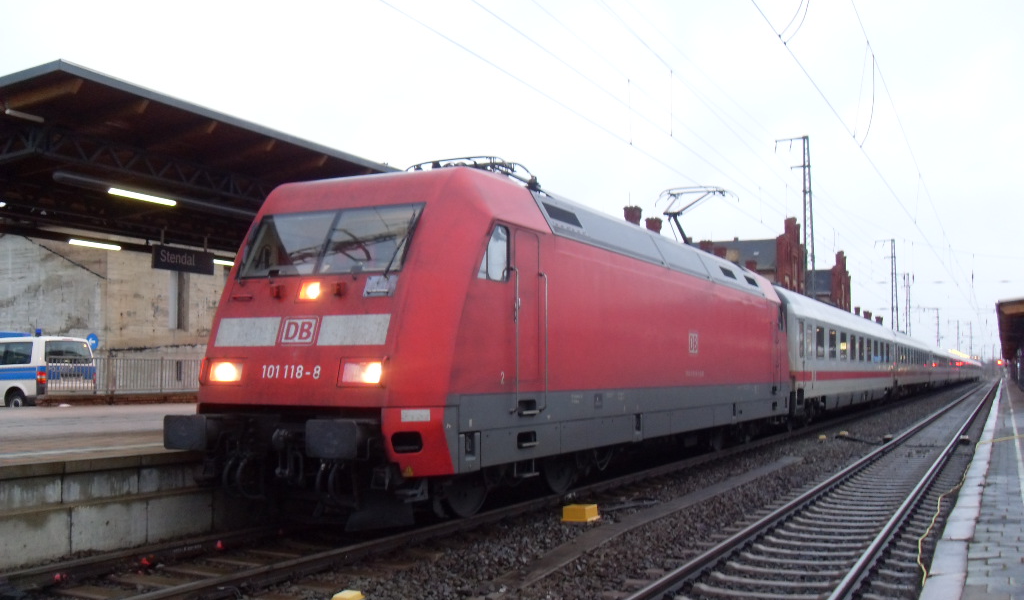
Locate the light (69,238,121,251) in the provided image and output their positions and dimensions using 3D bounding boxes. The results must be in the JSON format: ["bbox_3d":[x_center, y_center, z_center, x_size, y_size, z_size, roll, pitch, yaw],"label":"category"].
[{"bbox_3d":[-8.088,-1.066,19.500,0.100,0.100,1.220,-2,-5,27],"label":"light"}]

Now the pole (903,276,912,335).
[{"bbox_3d":[51.566,3.836,130.813,1.000,14.694,0.800,-2,-5,27],"label":"pole"}]

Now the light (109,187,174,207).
[{"bbox_3d":[-5.253,-1.457,14.300,0.100,0.100,1.220,-2,-5,27],"label":"light"}]

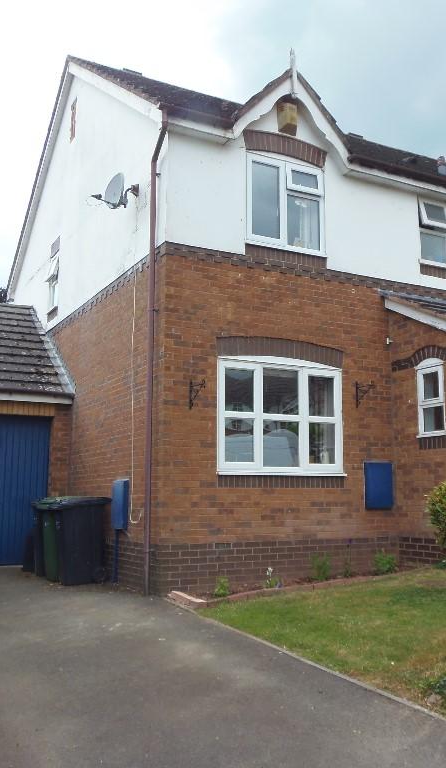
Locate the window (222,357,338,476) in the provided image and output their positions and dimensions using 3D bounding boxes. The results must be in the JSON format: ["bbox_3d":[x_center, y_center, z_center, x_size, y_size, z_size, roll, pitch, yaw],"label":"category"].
[{"bbox_3d":[0.730,0.383,8.723,1.830,1.470,0.100,4,-9,-27],"label":"window"}]

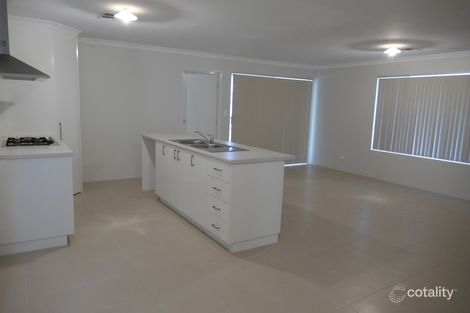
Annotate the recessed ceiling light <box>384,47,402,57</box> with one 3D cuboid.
[{"bbox_3d":[2.479,-1.640,5.095,0.270,0.140,0.270,-3,10,-32],"label":"recessed ceiling light"}]

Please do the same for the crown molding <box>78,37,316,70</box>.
[{"bbox_3d":[-0.224,-1.991,6.570,5.371,0.085,0.080,-3,10,-32],"label":"crown molding"}]

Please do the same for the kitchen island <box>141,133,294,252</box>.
[{"bbox_3d":[-0.450,0.274,4.348,0.777,0.896,2.742,-3,10,-32],"label":"kitchen island"}]

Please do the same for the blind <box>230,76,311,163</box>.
[{"bbox_3d":[0.908,-0.765,7.546,2.376,2.054,0.100,-3,10,-32],"label":"blind"}]

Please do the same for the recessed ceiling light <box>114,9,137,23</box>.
[{"bbox_3d":[-1.207,-1.552,3.610,0.270,0.140,0.270,-3,10,-32],"label":"recessed ceiling light"}]

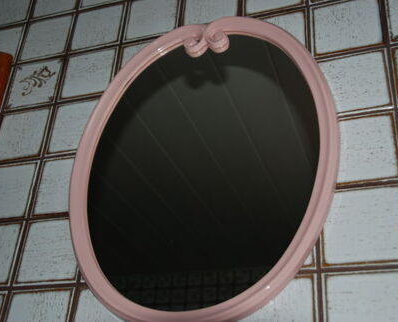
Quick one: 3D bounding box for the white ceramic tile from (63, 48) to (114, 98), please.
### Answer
[{"bbox_3d":[-0.188,-0.147,0.962,0.100,0.100,0.009,-7,-32,18],"label":"white ceramic tile"}]

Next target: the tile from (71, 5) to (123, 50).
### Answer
[{"bbox_3d":[-0.181,-0.239,1.016,0.100,0.100,0.009,-7,-32,18],"label":"tile"}]

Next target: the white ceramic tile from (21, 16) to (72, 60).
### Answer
[{"bbox_3d":[-0.282,-0.227,1.049,0.100,0.100,0.009,-7,-32,18],"label":"white ceramic tile"}]

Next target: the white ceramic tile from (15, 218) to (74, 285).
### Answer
[{"bbox_3d":[-0.207,0.129,0.798,0.100,0.100,0.009,-7,-32,18],"label":"white ceramic tile"}]

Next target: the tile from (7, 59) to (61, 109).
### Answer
[{"bbox_3d":[-0.289,-0.135,0.995,0.100,0.100,0.009,-7,-32,18],"label":"tile"}]

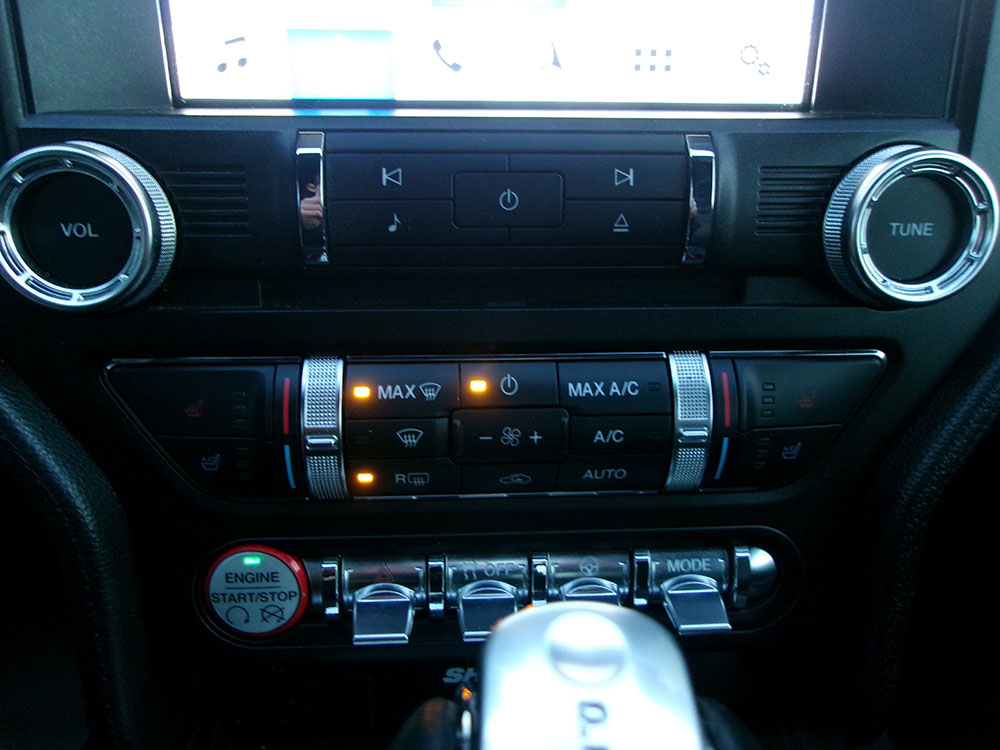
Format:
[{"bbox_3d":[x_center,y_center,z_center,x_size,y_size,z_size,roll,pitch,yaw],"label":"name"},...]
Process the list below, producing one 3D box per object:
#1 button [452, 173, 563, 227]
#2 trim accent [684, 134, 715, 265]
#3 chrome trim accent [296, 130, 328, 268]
[{"bbox_3d":[0.002,-0.050,0.221,0.030,0.015,0.005,-1,11,-3],"label":"button"},{"bbox_3d":[0.056,-0.050,0.223,0.007,0.036,0.010,-1,11,-3],"label":"trim accent"},{"bbox_3d":[-0.052,-0.050,0.218,0.007,0.035,0.010,-1,11,-3],"label":"chrome trim accent"}]

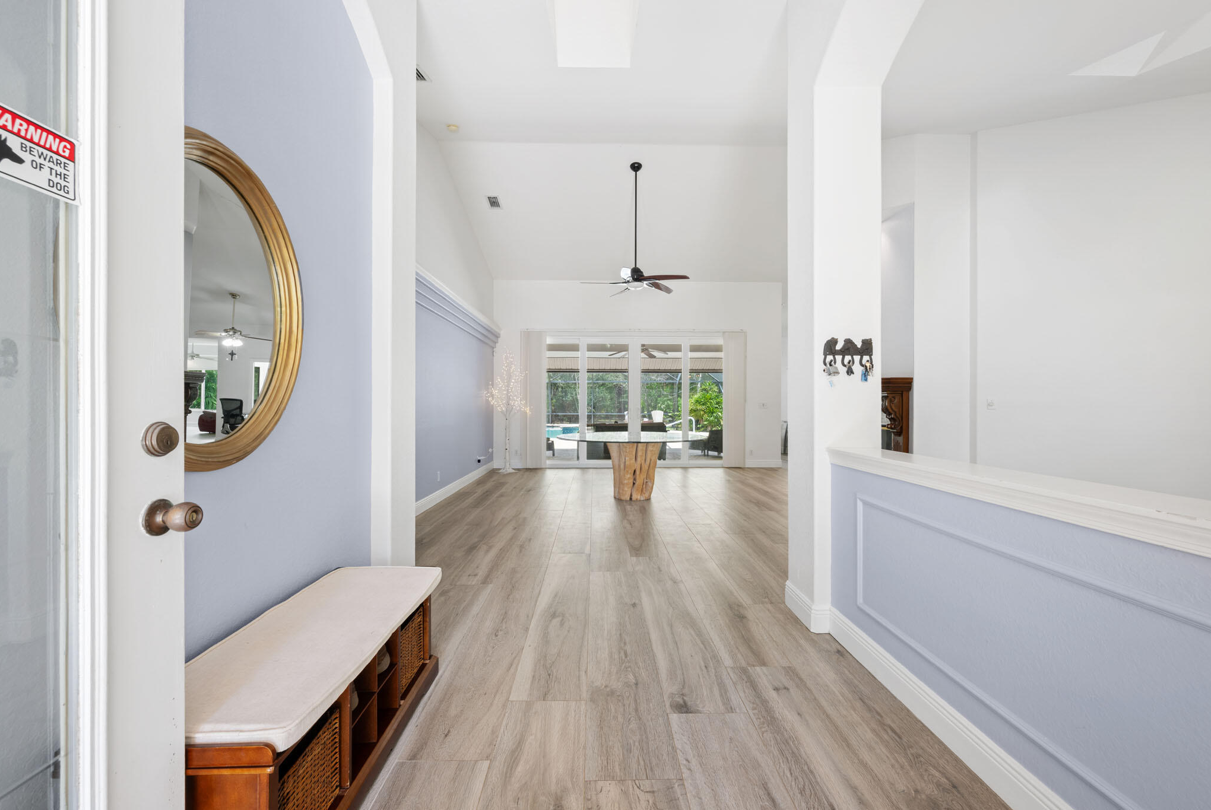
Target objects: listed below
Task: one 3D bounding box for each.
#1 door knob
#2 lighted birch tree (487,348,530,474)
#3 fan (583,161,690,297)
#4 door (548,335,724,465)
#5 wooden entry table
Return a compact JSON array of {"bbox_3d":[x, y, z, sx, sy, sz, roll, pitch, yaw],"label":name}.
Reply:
[{"bbox_3d":[-0.769,0.201,0.845,0.070,0.066,0.066,0,0,-1],"label":"door knob"},{"bbox_3d":[-1.670,0.075,8.120,0.760,2.120,0.660,0,0,-2],"label":"lighted birch tree"},{"bbox_3d":[0.368,-2.200,5.815,1.370,1.572,1.370,0,0,-1],"label":"fan"},{"bbox_3d":[0.535,-0.069,8.600,3.500,2.430,0.130,0,0,-1],"label":"door"},{"bbox_3d":[0.344,0.768,5.908,1.850,0.755,1.850,0,0,-1],"label":"wooden entry table"}]

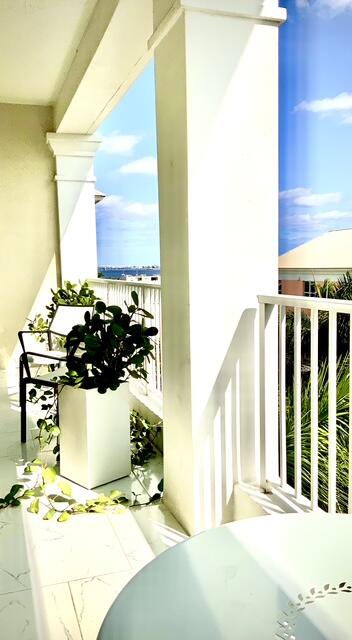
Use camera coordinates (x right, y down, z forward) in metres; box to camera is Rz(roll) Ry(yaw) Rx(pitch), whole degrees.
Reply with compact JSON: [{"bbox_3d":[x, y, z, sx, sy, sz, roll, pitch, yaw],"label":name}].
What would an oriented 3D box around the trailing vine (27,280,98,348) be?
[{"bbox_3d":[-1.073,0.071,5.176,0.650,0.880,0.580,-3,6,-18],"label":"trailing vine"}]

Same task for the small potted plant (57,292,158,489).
[{"bbox_3d":[-0.399,0.374,3.106,0.470,1.055,0.470,5,8,44],"label":"small potted plant"}]

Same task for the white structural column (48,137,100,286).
[{"bbox_3d":[-1.233,-0.811,6.630,0.624,2.744,0.528,-3,6,-18],"label":"white structural column"}]

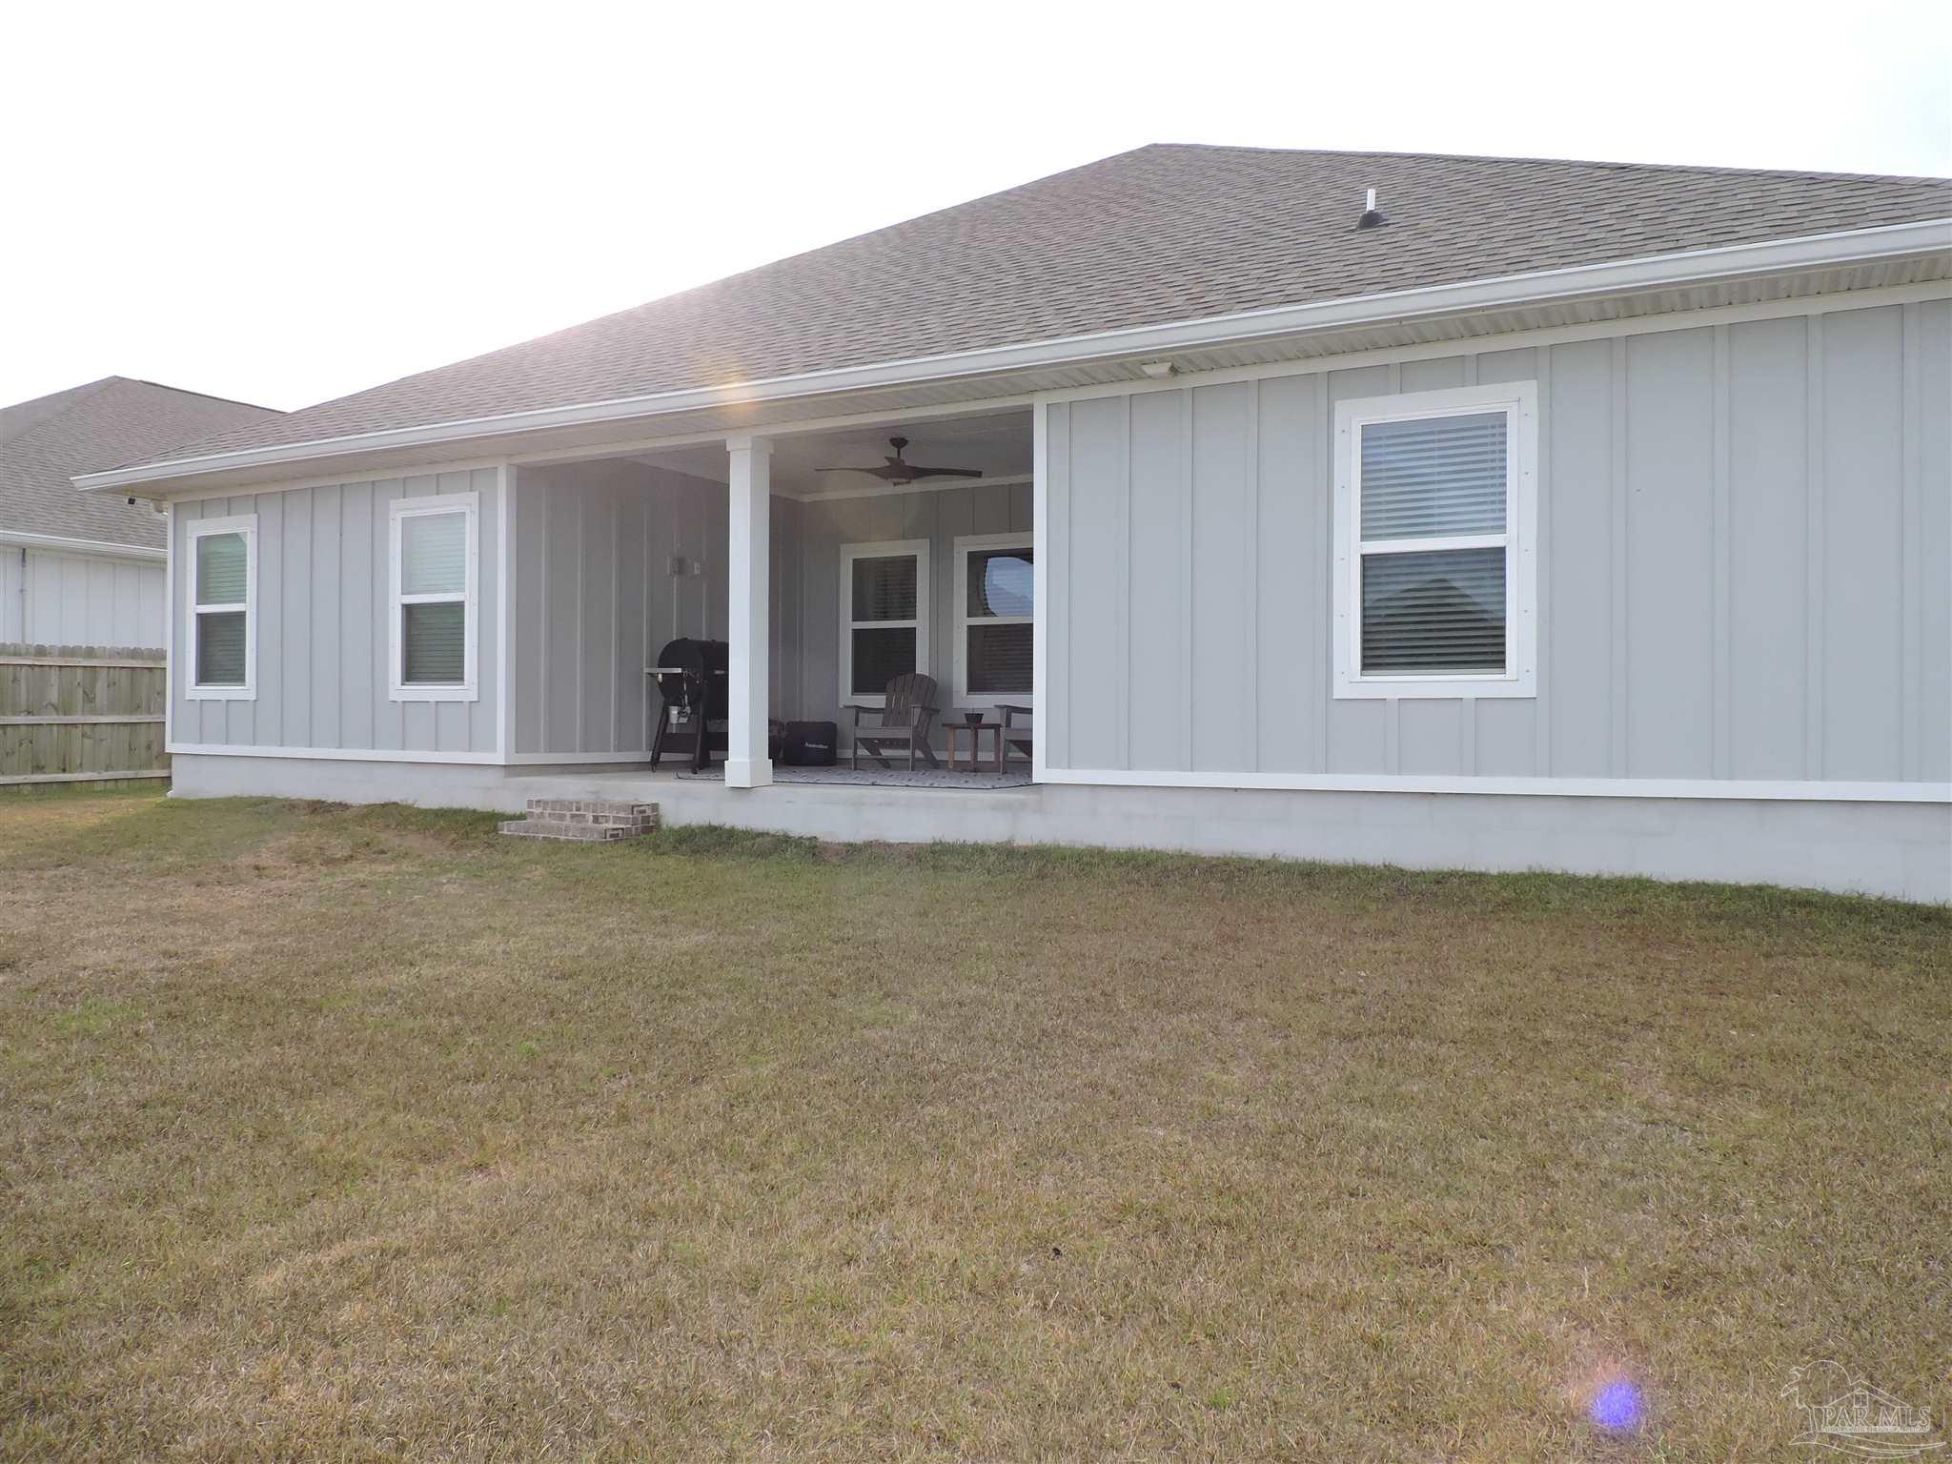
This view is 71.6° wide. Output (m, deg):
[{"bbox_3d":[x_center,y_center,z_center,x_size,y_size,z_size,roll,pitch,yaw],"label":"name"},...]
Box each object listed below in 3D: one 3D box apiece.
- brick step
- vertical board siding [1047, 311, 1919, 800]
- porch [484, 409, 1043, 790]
[{"bbox_3d":[-2.994,0.657,10.243,1.075,0.243,0.580,1,0,28],"label":"brick step"},{"bbox_3d":[2.543,-0.897,7.587,4.870,2.380,0.100,1,0,28],"label":"vertical board siding"},{"bbox_3d":[-0.758,-0.949,11.639,4.770,2.690,4.030,1,0,28],"label":"porch"}]

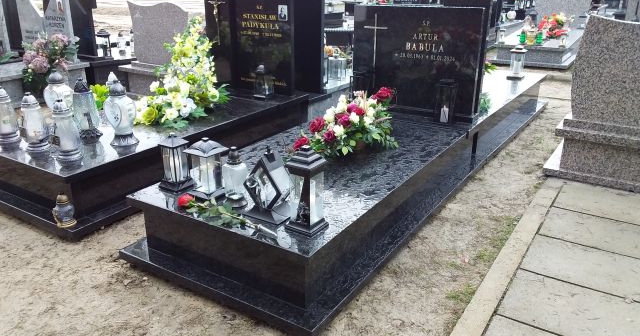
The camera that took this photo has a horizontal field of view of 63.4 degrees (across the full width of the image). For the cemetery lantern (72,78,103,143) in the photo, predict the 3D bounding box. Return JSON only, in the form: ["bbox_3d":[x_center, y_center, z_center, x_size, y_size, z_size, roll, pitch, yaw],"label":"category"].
[{"bbox_3d":[-1.446,-0.353,3.182,0.132,0.392,0.132,13,24,31],"label":"cemetery lantern"}]

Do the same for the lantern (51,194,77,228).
[{"bbox_3d":[-1.345,0.214,2.720,0.111,0.179,0.111,-11,23,-27],"label":"lantern"}]

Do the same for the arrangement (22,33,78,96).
[{"bbox_3d":[-2.823,-1.073,5.418,0.522,0.669,0.460,13,24,31],"label":"arrangement"}]

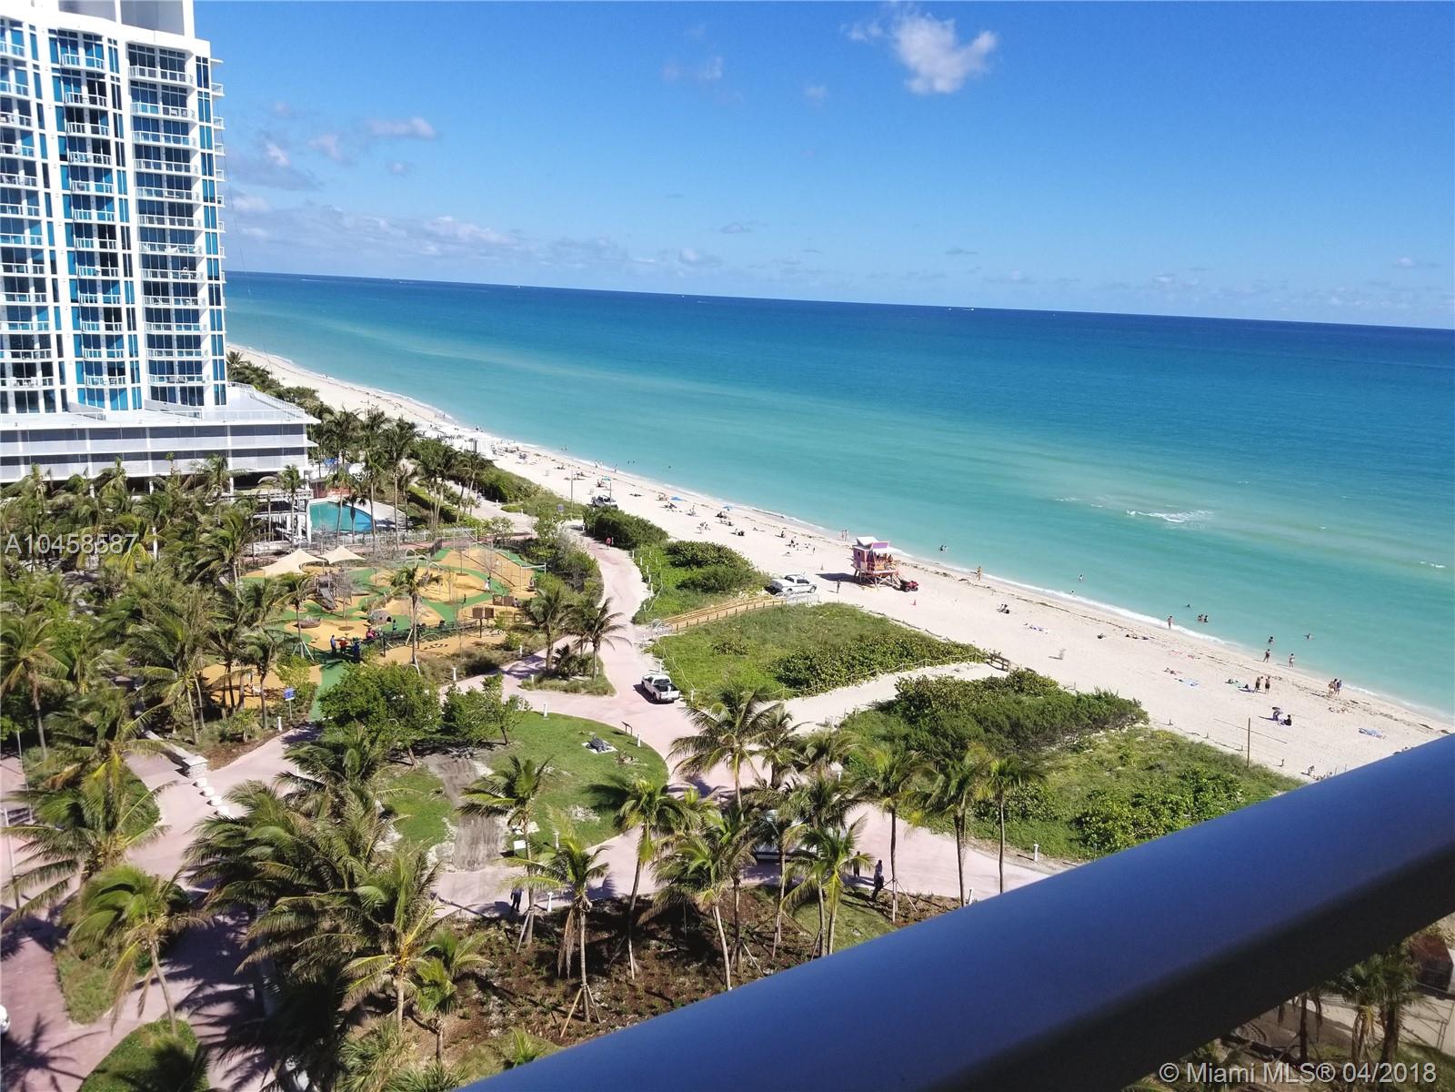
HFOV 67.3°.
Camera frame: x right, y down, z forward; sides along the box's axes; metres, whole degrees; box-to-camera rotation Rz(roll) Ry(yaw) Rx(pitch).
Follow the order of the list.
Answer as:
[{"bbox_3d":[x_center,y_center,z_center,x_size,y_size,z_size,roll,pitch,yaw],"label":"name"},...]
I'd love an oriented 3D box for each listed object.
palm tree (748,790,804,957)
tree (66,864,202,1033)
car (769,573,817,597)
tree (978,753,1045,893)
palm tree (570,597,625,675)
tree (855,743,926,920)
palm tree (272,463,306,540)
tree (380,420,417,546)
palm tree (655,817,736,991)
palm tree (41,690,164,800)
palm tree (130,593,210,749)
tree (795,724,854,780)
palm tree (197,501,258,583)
[{"bbox_3d":[2.499,16.734,55.936,3.340,8.440,3.340,3,13,0],"label":"palm tree"},{"bbox_3d":[-26.190,18.100,48.750,6.100,8.310,6.100,-5,15,-30],"label":"tree"},{"bbox_3d":[8.171,4.664,129.597,5.550,1.880,1.950,-6,16,-33],"label":"car"},{"bbox_3d":[15.033,16.091,58.857,3.570,9.500,3.570,3,13,0],"label":"tree"},{"bbox_3d":[-10.874,8.320,93.593,5.050,6.640,5.050,3,13,0],"label":"palm tree"},{"bbox_3d":[8.484,15.624,58.427,3.720,10.020,3.720,3,13,0],"label":"tree"},{"bbox_3d":[-56.250,-5.500,140.580,4.460,9.920,4.460,-3,14,-22],"label":"palm tree"},{"bbox_3d":[-41.720,-7.660,138.920,4.840,16.230,4.840,-1,14,-17],"label":"tree"},{"bbox_3d":[-1.257,17.472,52.924,4.580,8.970,4.350,3,13,-1],"label":"palm tree"},{"bbox_3d":[-36.373,13.015,64.200,6.150,9.330,5.840,-5,15,-30],"label":"palm tree"},{"bbox_3d":[-39.287,8.716,77.785,5.760,11.300,5.470,-4,15,-27],"label":"palm tree"},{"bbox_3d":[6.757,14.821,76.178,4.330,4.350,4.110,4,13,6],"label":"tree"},{"bbox_3d":[-46.748,2.126,102.534,6.370,11.430,6.370,3,13,0],"label":"palm tree"}]

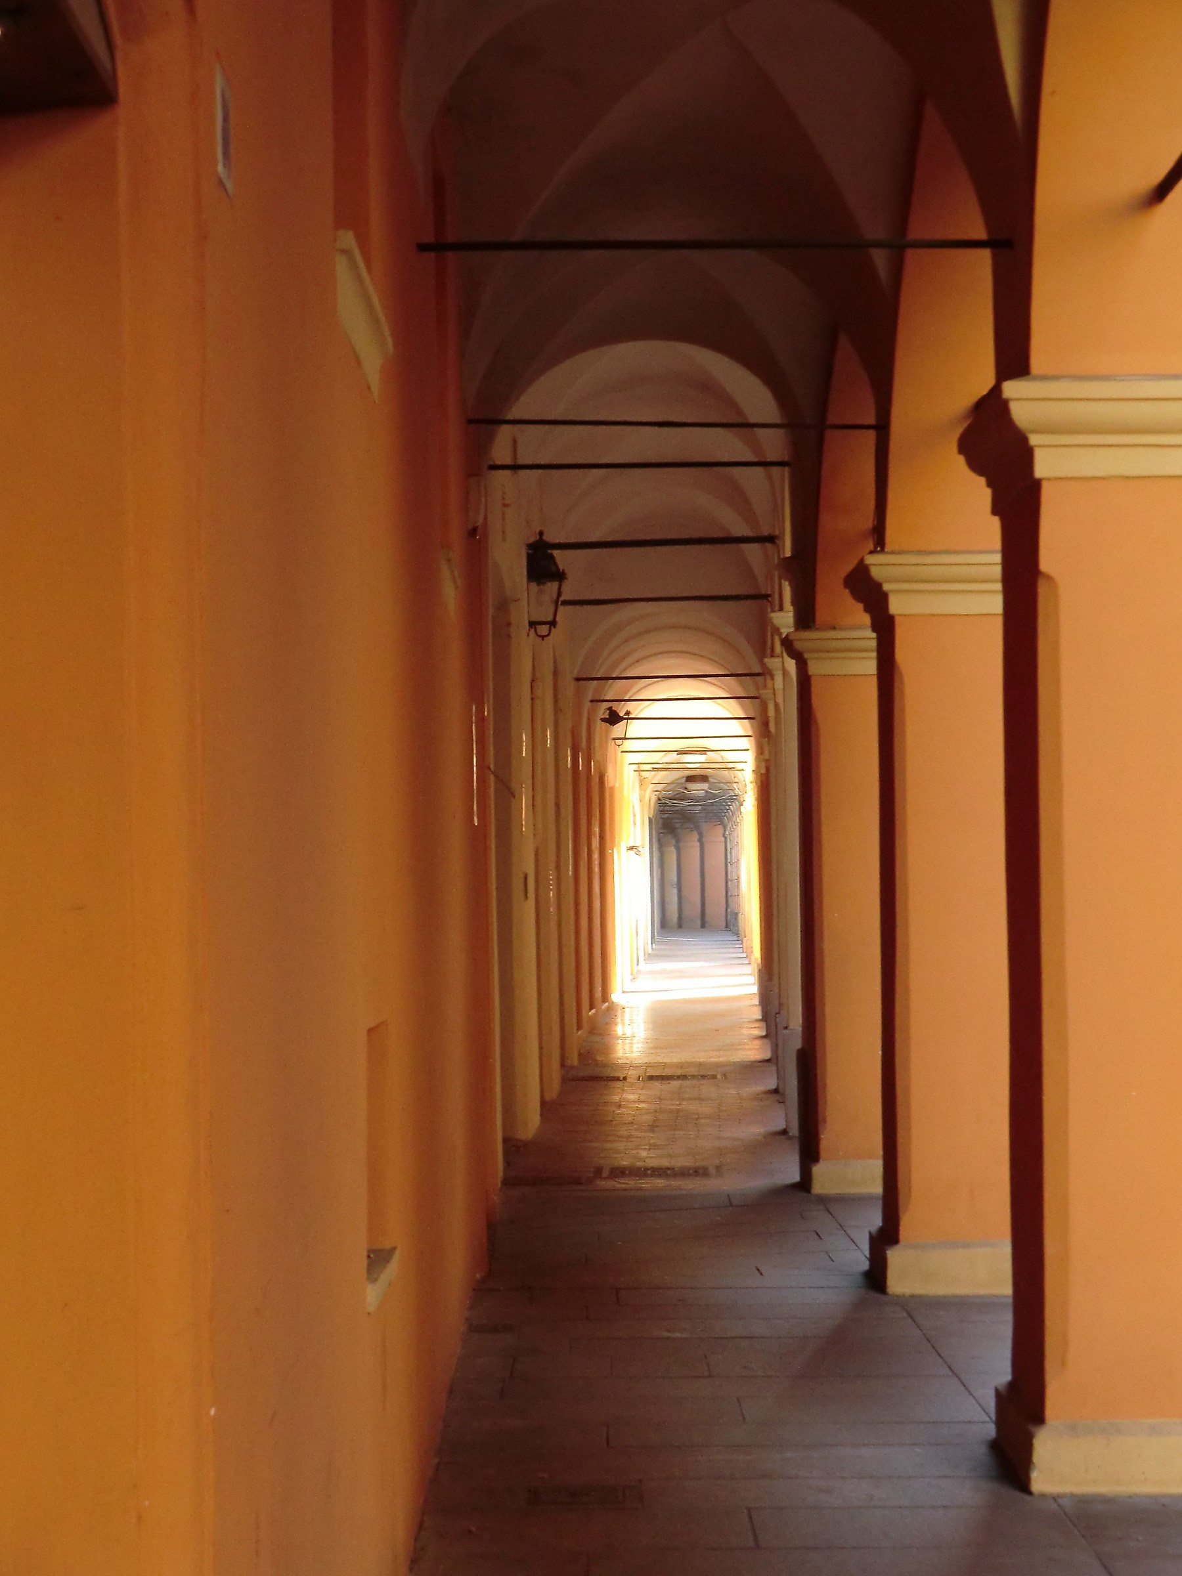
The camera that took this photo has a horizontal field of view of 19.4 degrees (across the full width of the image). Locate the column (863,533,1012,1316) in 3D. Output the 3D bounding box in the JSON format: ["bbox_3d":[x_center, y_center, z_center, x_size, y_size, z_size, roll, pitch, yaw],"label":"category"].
[{"bbox_3d":[1.531,0.543,13.950,0.920,2.890,1.020,0,-2,0],"label":"column"}]

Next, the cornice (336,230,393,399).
[{"bbox_3d":[-0.413,-0.830,6.165,0.070,0.135,1.100,0,-2,0],"label":"cornice"}]

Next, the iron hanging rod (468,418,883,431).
[{"bbox_3d":[0.340,-1.465,13.950,1.678,0.023,0.023,1,-2,0],"label":"iron hanging rod"}]

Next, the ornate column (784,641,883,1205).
[{"bbox_3d":[1.487,0.656,18.450,0.920,2.920,1.020,0,-2,0],"label":"ornate column"}]

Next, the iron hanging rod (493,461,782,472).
[{"bbox_3d":[0.264,-1.753,18.810,1.647,0.031,0.031,-1,-2,0],"label":"iron hanging rod"}]

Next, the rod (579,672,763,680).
[{"bbox_3d":[0.715,-1.014,31.635,1.712,0.031,0.031,-1,-2,2],"label":"rod"}]

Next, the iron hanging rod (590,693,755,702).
[{"bbox_3d":[0.846,-0.921,35.865,1.717,0.028,0.028,-1,-2,2],"label":"iron hanging rod"}]

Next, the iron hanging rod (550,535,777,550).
[{"bbox_3d":[0.418,-1.631,23.040,1.649,0.048,0.048,-2,-2,1],"label":"iron hanging rod"}]

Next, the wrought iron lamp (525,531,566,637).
[{"bbox_3d":[-0.345,-1.436,24.525,0.330,0.770,0.330,0,-2,0],"label":"wrought iron lamp"}]

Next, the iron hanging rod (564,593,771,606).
[{"bbox_3d":[0.595,-1.485,27.315,1.658,0.044,0.044,-2,-2,2],"label":"iron hanging rod"}]

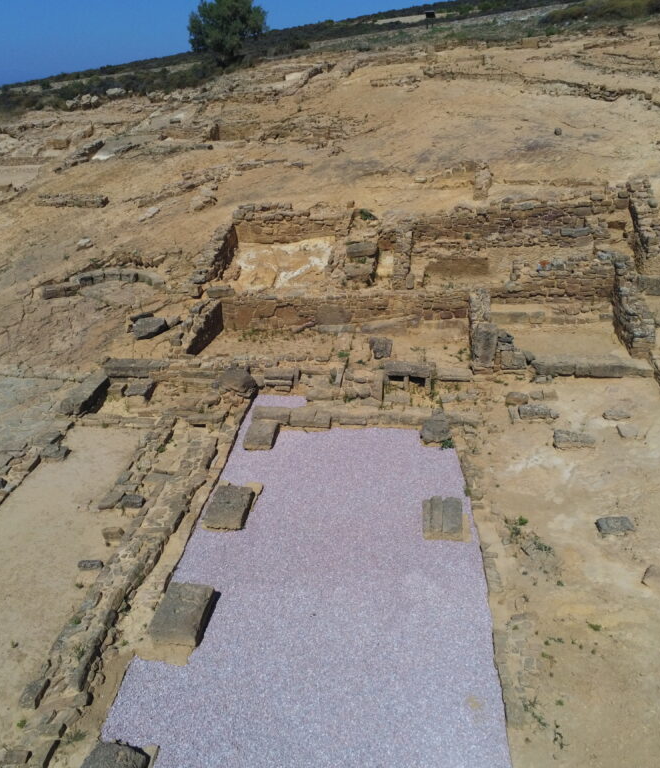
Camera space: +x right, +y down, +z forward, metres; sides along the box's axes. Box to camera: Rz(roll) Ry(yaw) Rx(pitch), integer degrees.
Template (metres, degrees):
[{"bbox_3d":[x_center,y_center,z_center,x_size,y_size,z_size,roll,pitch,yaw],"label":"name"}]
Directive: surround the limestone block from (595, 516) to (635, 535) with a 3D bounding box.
[{"bbox_3d":[5.265,2.608,12.557,0.650,0.170,0.300,-3,24,-5],"label":"limestone block"}]

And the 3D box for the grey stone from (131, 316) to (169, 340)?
[{"bbox_3d":[-5.397,-1.673,20.516,0.900,0.300,0.780,-7,39,-15],"label":"grey stone"}]

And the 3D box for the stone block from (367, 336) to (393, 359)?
[{"bbox_3d":[1.496,-1.042,19.701,0.570,0.450,0.480,-1,24,-3],"label":"stone block"}]

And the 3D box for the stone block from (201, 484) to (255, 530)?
[{"bbox_3d":[-1.951,2.409,13.235,0.740,0.200,1.200,2,24,4],"label":"stone block"}]

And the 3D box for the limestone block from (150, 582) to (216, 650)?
[{"bbox_3d":[-2.255,3.573,10.514,0.690,0.230,1.120,2,24,5],"label":"limestone block"}]

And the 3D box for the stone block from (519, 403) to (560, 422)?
[{"bbox_3d":[5.129,0.707,16.830,0.880,0.210,0.420,0,24,0],"label":"stone block"}]

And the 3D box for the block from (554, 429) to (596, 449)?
[{"bbox_3d":[5.599,1.288,15.563,0.900,0.200,0.440,2,24,6],"label":"block"}]

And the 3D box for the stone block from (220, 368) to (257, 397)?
[{"bbox_3d":[-2.468,-0.113,17.887,0.800,0.430,0.550,10,26,23],"label":"stone block"}]

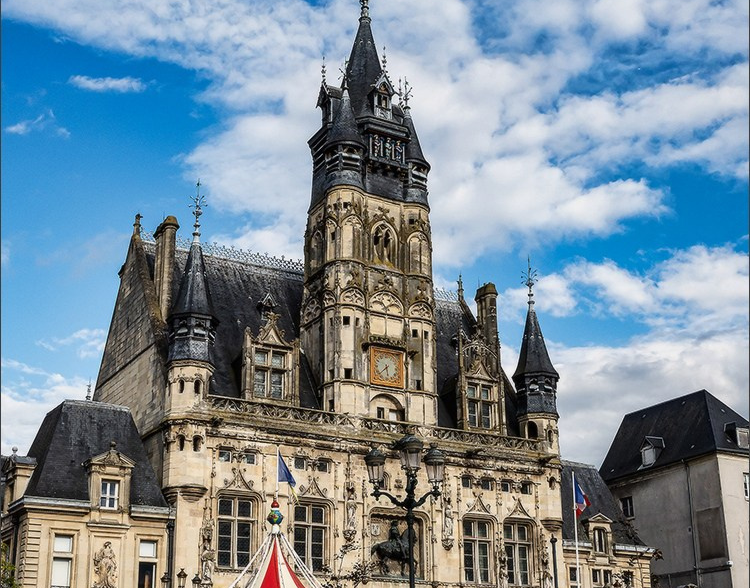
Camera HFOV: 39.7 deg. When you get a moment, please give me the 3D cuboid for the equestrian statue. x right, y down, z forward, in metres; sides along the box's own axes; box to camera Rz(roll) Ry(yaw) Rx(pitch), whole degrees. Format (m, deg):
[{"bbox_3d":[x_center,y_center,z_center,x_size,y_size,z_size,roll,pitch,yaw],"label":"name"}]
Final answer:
[{"bbox_3d":[0.938,12.576,51.440,2.600,2.702,0.900,9,-21,-27],"label":"equestrian statue"}]

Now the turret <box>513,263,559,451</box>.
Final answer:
[{"bbox_3d":[9.687,3.542,61.912,2.600,11.619,2.600,-1,-19,0],"label":"turret"}]

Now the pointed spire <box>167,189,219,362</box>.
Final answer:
[{"bbox_3d":[-9.256,-1.151,52.694,2.500,9.692,2.500,10,-22,-28],"label":"pointed spire"}]

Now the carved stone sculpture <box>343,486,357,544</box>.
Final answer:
[{"bbox_3d":[-1.271,10.992,51.845,0.600,2.754,0.500,10,-22,-28],"label":"carved stone sculpture"}]

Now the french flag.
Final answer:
[{"bbox_3d":[9.717,9.595,49.306,0.850,1.880,0.400,-1,-19,0],"label":"french flag"}]

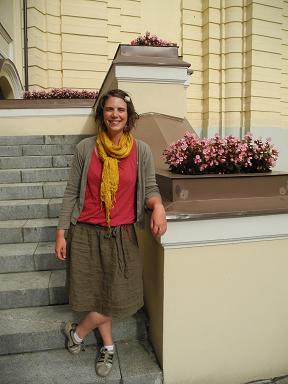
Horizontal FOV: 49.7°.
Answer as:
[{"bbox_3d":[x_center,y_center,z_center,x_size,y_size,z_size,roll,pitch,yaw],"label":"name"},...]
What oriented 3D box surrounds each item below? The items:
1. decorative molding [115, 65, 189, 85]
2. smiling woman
[{"bbox_3d":[0.098,-1.385,3.720,0.880,0.195,0.130,-2,8,-10],"label":"decorative molding"},{"bbox_3d":[-0.199,0.246,1.851,0.650,1.650,0.380,-1,8,-5],"label":"smiling woman"}]

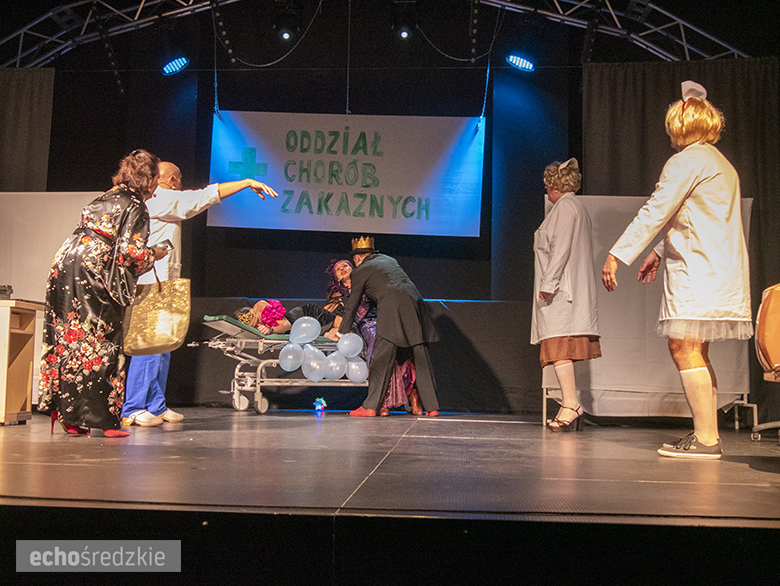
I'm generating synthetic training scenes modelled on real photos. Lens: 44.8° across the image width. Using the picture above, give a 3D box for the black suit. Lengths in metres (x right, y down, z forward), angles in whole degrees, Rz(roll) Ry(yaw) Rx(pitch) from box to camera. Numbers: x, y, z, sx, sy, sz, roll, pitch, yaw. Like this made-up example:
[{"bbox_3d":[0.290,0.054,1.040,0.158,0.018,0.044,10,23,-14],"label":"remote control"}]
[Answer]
[{"bbox_3d":[-0.003,0.255,7.285,0.720,1.380,0.620,-1,-3,31],"label":"black suit"}]

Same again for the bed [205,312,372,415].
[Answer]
[{"bbox_3d":[-0.535,0.581,7.739,1.850,0.760,0.680,2,-3,-22],"label":"bed"}]

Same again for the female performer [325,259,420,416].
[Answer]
[{"bbox_3d":[-0.122,0.328,7.481,0.650,1.250,0.700,2,-3,-27],"label":"female performer"}]

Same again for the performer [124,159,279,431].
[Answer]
[{"bbox_3d":[-1.263,0.001,6.344,0.920,1.760,0.580,2,-3,-28],"label":"performer"}]

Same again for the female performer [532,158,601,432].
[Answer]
[{"bbox_3d":[1.167,0.013,6.245,0.440,1.790,0.520,0,-3,10],"label":"female performer"}]

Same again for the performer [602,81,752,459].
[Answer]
[{"bbox_3d":[1.491,-0.120,4.918,0.680,1.930,0.620,-1,-3,31],"label":"performer"}]

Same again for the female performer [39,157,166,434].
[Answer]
[{"bbox_3d":[-1.674,0.003,5.592,0.700,1.670,0.580,2,-3,-25],"label":"female performer"}]

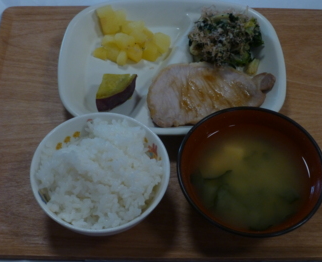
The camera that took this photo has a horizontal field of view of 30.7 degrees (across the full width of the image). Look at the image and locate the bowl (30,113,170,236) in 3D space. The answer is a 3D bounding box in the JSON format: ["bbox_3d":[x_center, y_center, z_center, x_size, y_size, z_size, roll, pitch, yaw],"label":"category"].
[{"bbox_3d":[-0.049,0.046,0.504,0.113,0.054,0.113,0,56,-1],"label":"bowl"}]

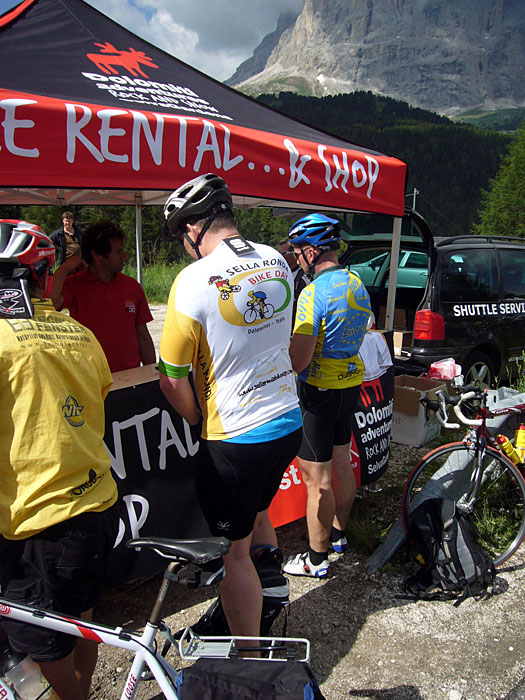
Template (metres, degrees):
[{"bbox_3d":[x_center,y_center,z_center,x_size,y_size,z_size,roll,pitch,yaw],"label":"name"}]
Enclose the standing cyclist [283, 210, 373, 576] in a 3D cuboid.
[{"bbox_3d":[0.283,0.258,2.814,0.455,1.802,0.475,11,16,37],"label":"standing cyclist"}]

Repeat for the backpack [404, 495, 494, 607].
[{"bbox_3d":[0.915,0.959,2.785,0.267,0.465,0.327,-1,8,43],"label":"backpack"}]

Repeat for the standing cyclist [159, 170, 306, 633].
[{"bbox_3d":[-0.124,0.350,2.187,0.544,1.891,0.525,-9,16,-37],"label":"standing cyclist"}]

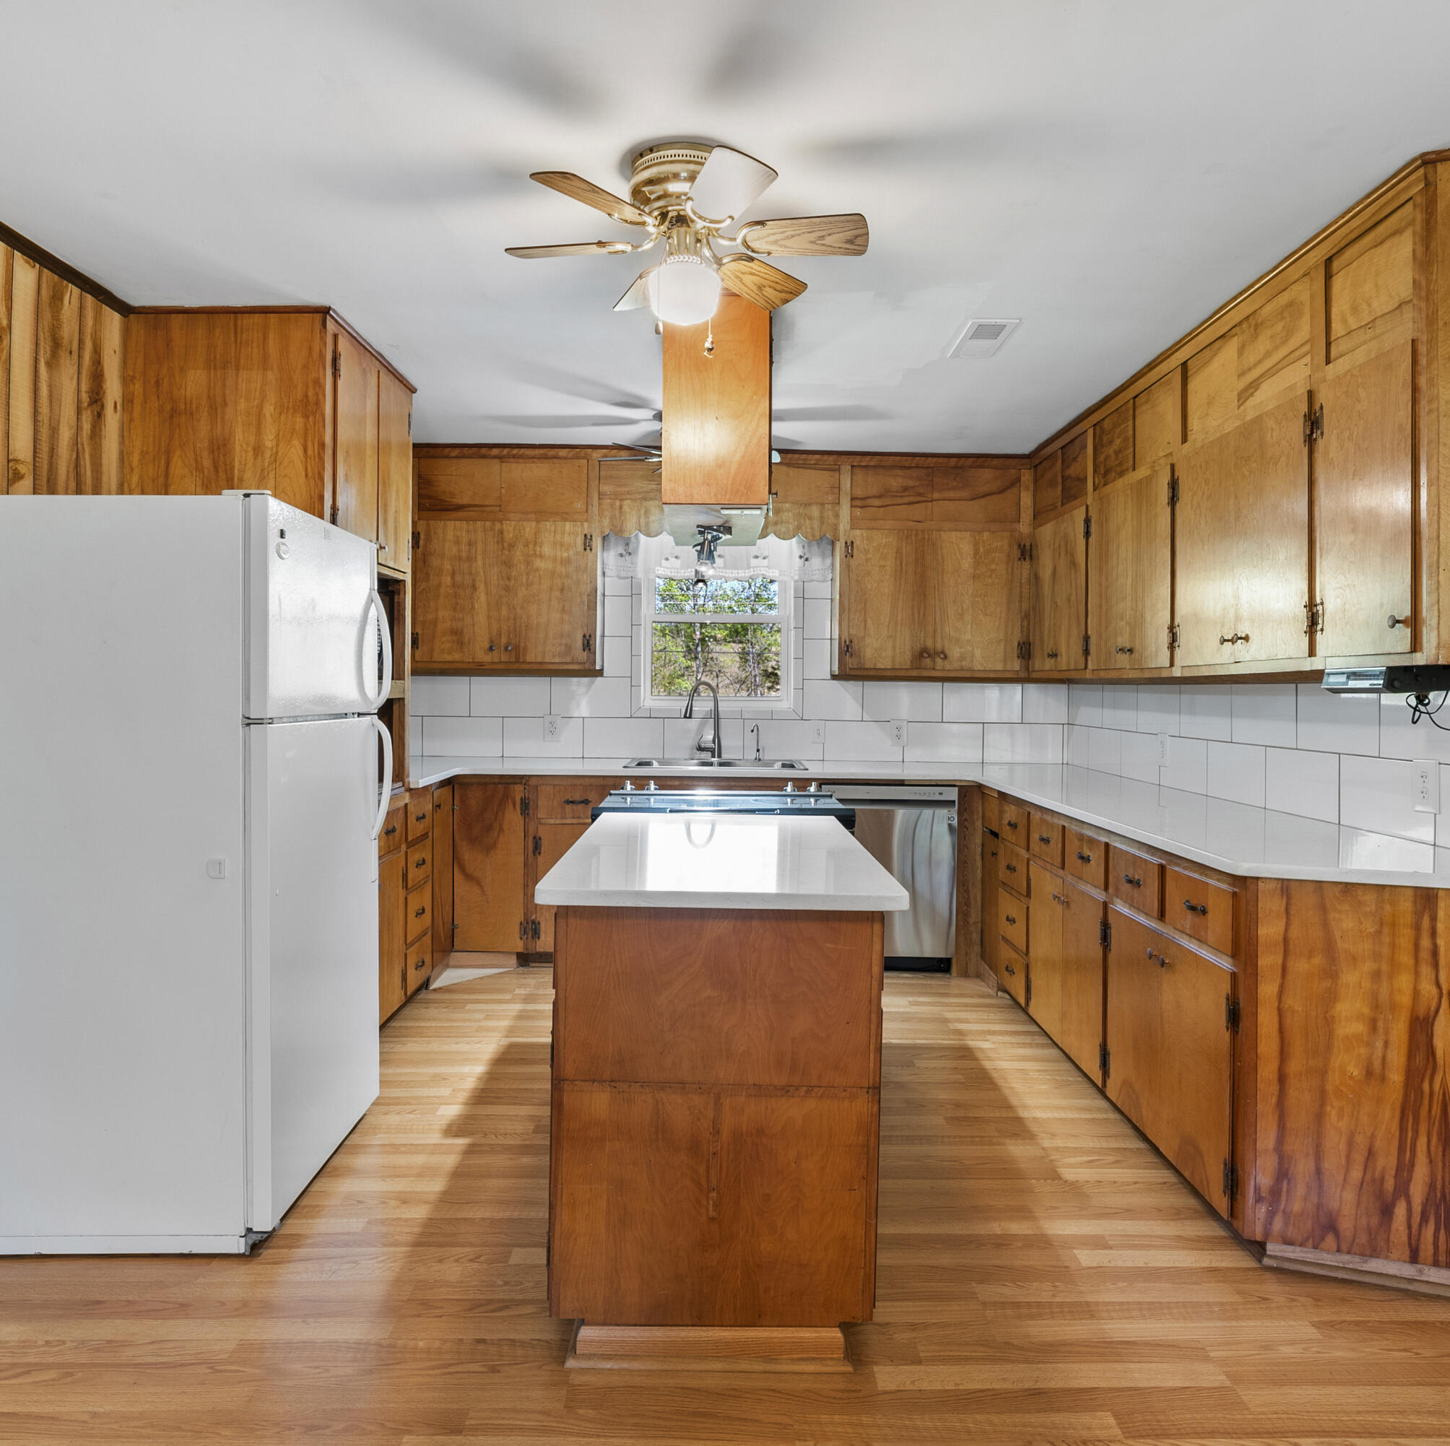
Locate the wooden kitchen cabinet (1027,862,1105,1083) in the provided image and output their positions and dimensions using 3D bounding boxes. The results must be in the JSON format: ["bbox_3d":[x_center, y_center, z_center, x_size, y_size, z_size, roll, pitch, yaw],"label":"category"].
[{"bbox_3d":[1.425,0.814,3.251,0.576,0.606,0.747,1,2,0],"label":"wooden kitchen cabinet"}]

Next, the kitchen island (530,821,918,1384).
[{"bbox_3d":[-0.021,0.739,2.278,0.674,0.923,1.096,1,2,0],"label":"kitchen island"}]

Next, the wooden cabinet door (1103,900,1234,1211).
[{"bbox_3d":[1.073,0.776,2.350,0.022,0.526,0.655,0,1,0],"label":"wooden cabinet door"}]

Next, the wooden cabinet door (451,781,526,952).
[{"bbox_3d":[-1.042,0.643,4.270,0.311,0.742,0.022,0,1,0],"label":"wooden cabinet door"}]

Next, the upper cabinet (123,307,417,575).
[{"bbox_3d":[-1.512,-0.912,3.293,0.646,0.707,0.757,1,2,0],"label":"upper cabinet"}]

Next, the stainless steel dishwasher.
[{"bbox_3d":[0.735,0.701,4.633,0.606,0.869,0.606,1,2,0],"label":"stainless steel dishwasher"}]

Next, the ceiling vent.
[{"bbox_3d":[0.823,-1.222,3.090,0.155,0.020,0.350,1,2,0],"label":"ceiling vent"}]

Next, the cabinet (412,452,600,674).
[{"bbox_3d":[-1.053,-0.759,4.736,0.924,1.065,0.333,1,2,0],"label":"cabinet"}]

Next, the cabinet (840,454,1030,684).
[{"bbox_3d":[0.992,-0.734,4.748,0.929,1.065,0.333,1,2,0],"label":"cabinet"}]

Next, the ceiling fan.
[{"bbox_3d":[-0.091,-1.038,2.090,0.778,0.353,0.757,1,2,0],"label":"ceiling fan"}]

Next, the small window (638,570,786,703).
[{"bbox_3d":[-0.046,-0.481,4.936,0.757,0.808,0.101,1,2,0],"label":"small window"}]

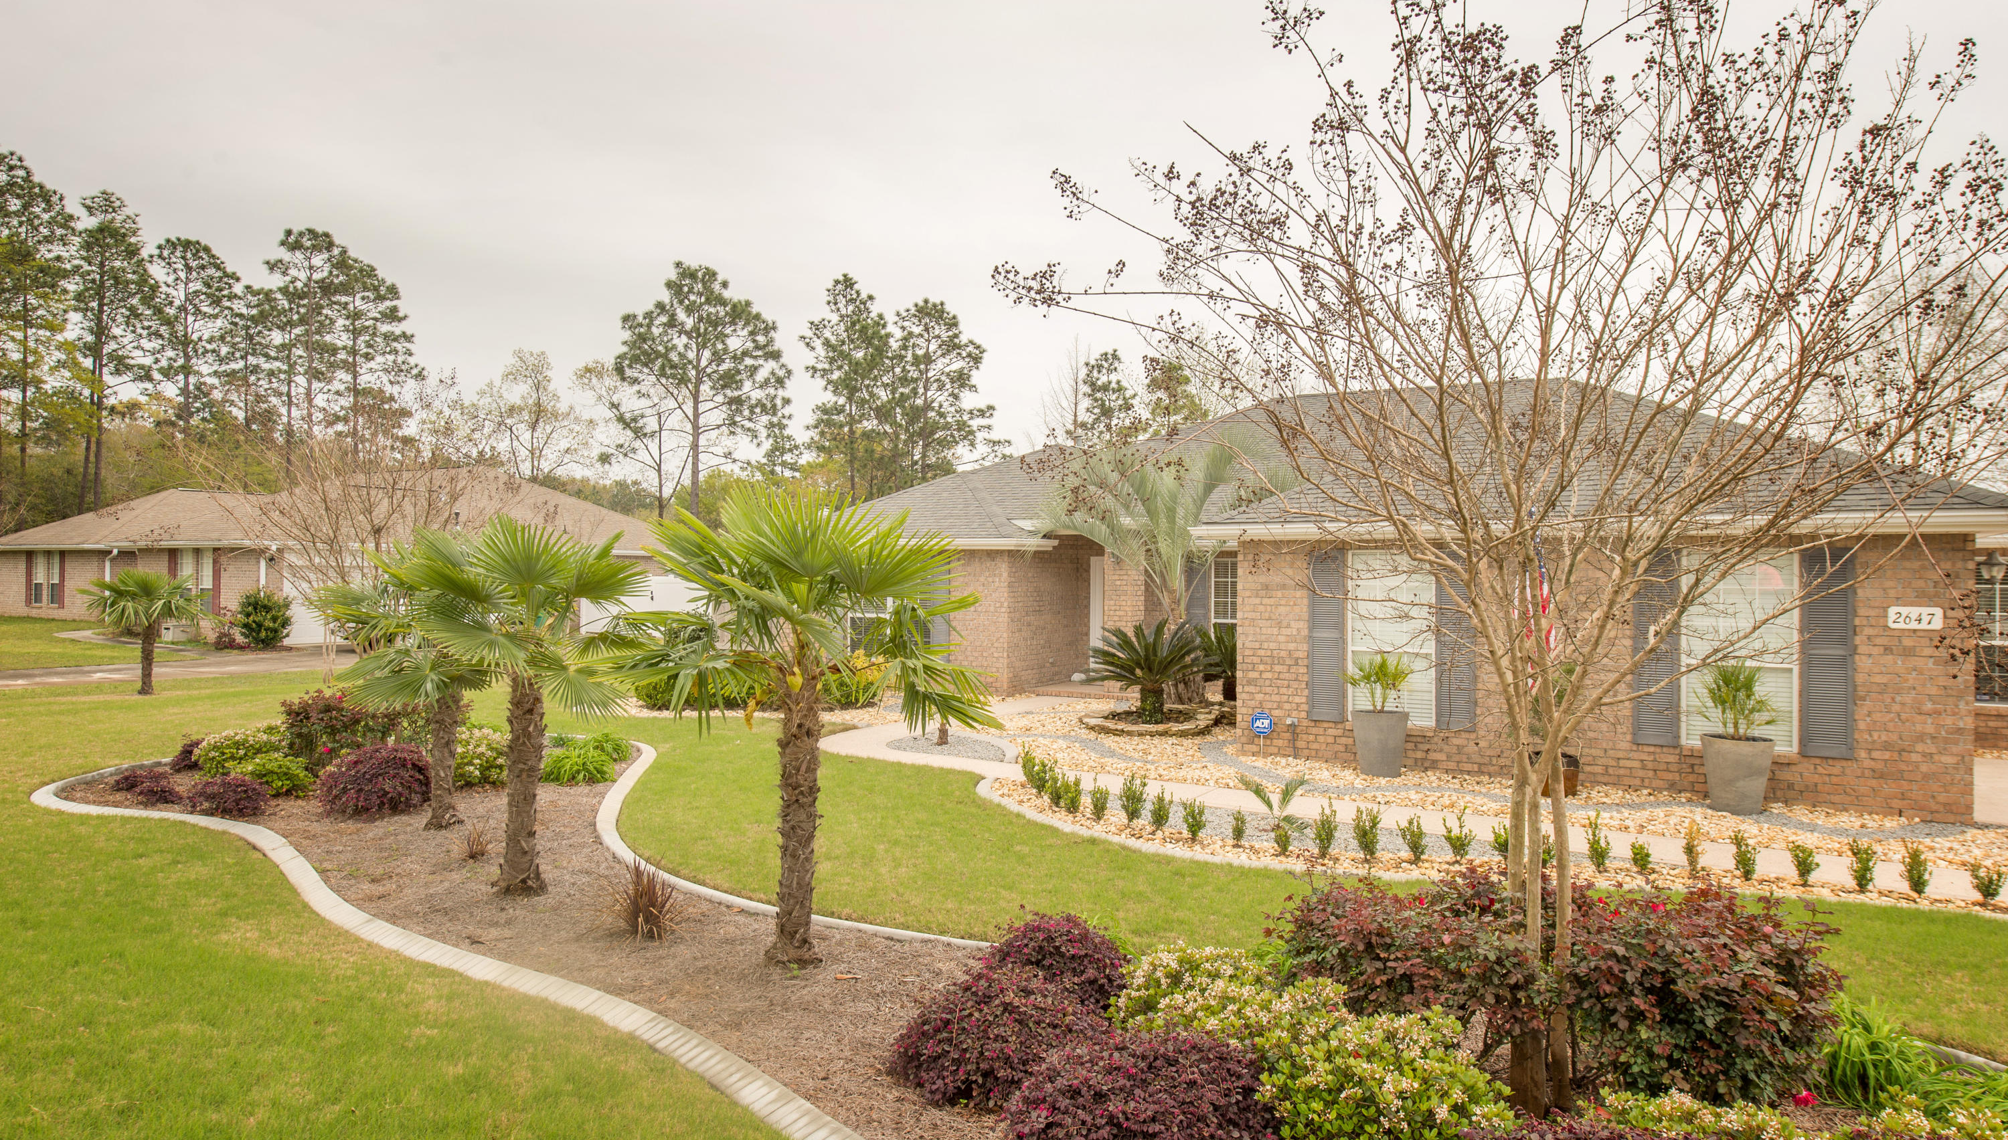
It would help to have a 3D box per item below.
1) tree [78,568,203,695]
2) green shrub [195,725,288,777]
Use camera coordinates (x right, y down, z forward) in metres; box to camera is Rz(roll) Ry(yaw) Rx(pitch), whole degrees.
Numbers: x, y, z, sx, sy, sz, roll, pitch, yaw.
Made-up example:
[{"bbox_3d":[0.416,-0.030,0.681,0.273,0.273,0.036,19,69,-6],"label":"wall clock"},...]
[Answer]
[{"bbox_3d":[-14.200,0.990,20.200,1.750,2.030,1.750,0,1,0],"label":"tree"},{"bbox_3d":[-7.966,1.810,12.800,0.850,0.470,0.800,0,1,0],"label":"green shrub"}]

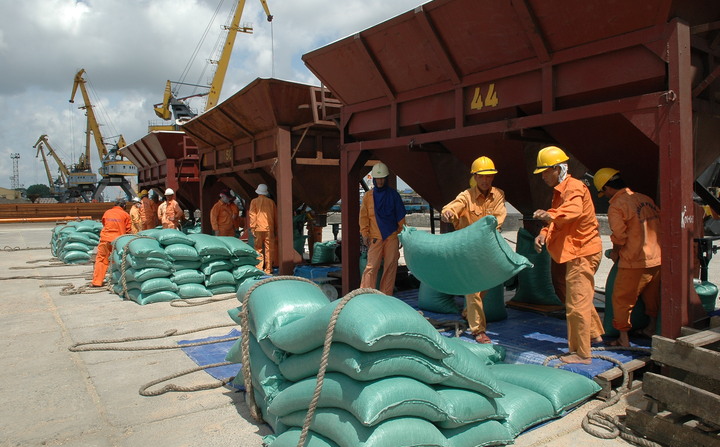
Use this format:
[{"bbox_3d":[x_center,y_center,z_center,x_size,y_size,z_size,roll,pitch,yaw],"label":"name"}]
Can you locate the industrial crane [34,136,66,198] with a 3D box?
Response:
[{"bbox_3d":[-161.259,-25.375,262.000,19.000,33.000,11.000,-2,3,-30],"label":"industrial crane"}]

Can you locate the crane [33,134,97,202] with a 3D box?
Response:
[{"bbox_3d":[-127.597,-22.682,215.000,27.000,31.000,11.000,-2,3,-30],"label":"crane"}]

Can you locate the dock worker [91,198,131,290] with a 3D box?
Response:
[{"bbox_3d":[-4.370,0.333,8.750,0.500,1.520,0.600,0,3,21],"label":"dock worker"}]

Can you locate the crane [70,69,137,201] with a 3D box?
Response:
[{"bbox_3d":[-69.175,-23.239,135.000,17.000,36.500,10.500,-2,3,-32],"label":"crane"}]

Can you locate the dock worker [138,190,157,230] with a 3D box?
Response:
[{"bbox_3d":[-5.266,0.020,12.440,0.500,1.680,0.360,0,3,6],"label":"dock worker"}]

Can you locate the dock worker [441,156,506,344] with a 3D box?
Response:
[{"bbox_3d":[1.040,0.211,4.580,0.580,1.630,0.530,-1,3,3],"label":"dock worker"}]

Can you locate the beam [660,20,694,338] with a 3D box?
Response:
[{"bbox_3d":[2.473,-0.192,3.901,0.250,2.690,0.160,-4,4,-39],"label":"beam"}]

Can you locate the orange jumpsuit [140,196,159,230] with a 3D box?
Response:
[{"bbox_3d":[-5.092,0.150,12.000,0.380,1.450,0.500,-1,3,-18],"label":"orange jumpsuit"}]

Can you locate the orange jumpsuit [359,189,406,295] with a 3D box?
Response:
[{"bbox_3d":[0.275,0.287,6.100,0.580,1.420,0.360,-1,3,3],"label":"orange jumpsuit"}]

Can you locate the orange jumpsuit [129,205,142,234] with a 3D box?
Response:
[{"bbox_3d":[-5.250,0.215,11.700,0.420,1.350,0.480,-1,3,-18],"label":"orange jumpsuit"}]

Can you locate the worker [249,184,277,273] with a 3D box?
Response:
[{"bbox_3d":[-1.795,0.092,9.200,0.500,1.680,0.330,-1,3,0],"label":"worker"}]

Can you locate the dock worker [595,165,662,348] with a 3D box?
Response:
[{"bbox_3d":[2.436,0.306,4.500,0.500,1.570,0.540,-2,3,-28],"label":"dock worker"}]

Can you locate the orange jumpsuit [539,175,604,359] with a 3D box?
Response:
[{"bbox_3d":[1.740,0.347,4.130,0.540,1.490,0.480,0,3,13],"label":"orange jumpsuit"}]

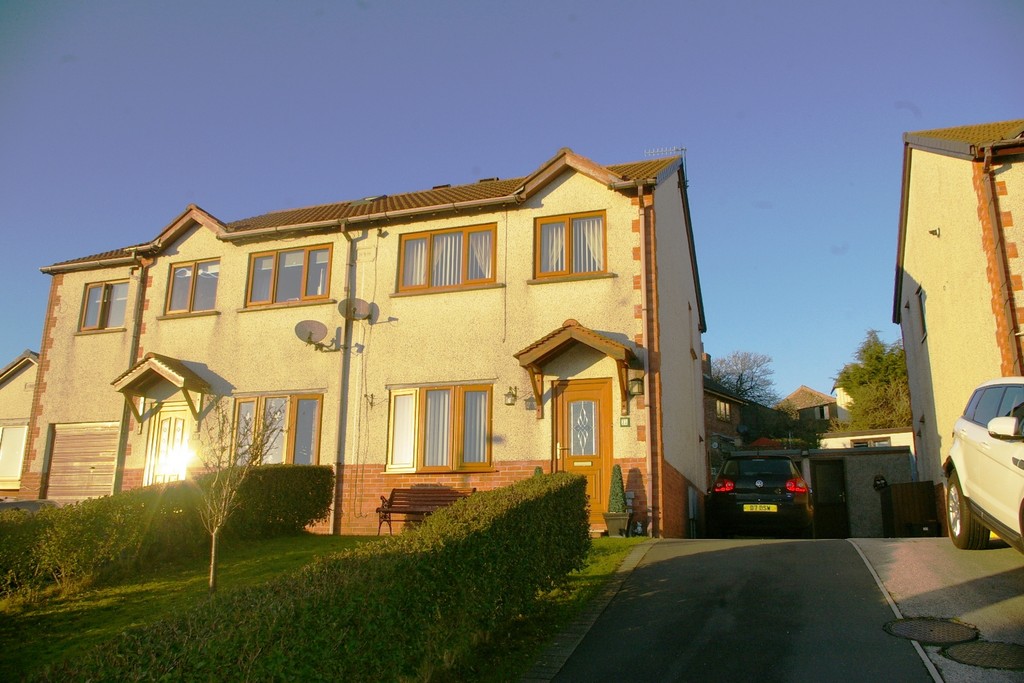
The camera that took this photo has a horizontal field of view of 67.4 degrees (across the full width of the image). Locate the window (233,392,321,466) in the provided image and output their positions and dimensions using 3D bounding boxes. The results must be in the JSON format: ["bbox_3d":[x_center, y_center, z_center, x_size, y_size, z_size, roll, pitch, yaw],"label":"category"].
[{"bbox_3d":[-3.968,1.562,12.942,1.773,1.264,0.120,-4,-13,19],"label":"window"}]

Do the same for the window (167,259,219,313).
[{"bbox_3d":[-5.815,-0.995,14.122,1.106,0.980,0.100,-4,-15,18],"label":"window"}]

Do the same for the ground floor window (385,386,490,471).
[{"bbox_3d":[-1.138,1.349,11.957,1.785,1.297,0.120,-4,-13,19],"label":"ground floor window"}]

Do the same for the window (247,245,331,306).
[{"bbox_3d":[-3.892,-1.151,13.513,1.671,1.004,0.100,-4,-15,18],"label":"window"}]

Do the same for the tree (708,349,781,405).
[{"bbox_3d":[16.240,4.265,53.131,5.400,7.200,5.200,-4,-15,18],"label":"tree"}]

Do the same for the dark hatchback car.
[{"bbox_3d":[4.720,3.018,14.678,1.780,1.480,4.200,-3,-13,17],"label":"dark hatchback car"}]

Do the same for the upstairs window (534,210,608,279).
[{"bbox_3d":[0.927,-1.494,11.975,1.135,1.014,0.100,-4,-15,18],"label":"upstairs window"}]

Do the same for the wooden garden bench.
[{"bbox_3d":[-1.221,2.472,11.160,1.330,0.720,0.570,-4,-15,18],"label":"wooden garden bench"}]

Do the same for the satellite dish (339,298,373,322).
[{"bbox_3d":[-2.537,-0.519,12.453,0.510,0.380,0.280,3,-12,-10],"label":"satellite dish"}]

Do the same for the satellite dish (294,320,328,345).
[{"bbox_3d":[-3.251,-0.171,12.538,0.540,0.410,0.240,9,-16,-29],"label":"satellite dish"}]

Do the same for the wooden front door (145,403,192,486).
[{"bbox_3d":[-6.147,2.098,13.632,0.906,2.046,0.110,-4,-13,19],"label":"wooden front door"}]

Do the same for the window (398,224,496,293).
[{"bbox_3d":[-1.058,-1.359,12.507,1.740,1.001,0.120,-4,-13,19],"label":"window"}]

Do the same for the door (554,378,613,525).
[{"bbox_3d":[1.035,1.603,11.152,0.901,2.109,0.100,-4,-15,18],"label":"door"}]

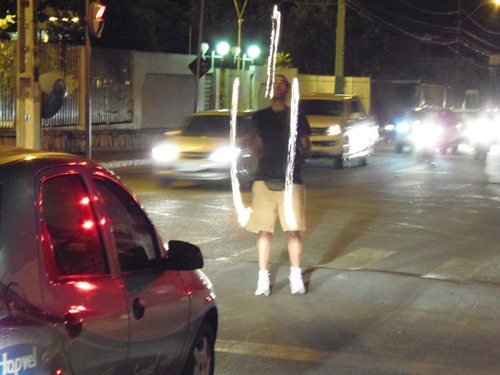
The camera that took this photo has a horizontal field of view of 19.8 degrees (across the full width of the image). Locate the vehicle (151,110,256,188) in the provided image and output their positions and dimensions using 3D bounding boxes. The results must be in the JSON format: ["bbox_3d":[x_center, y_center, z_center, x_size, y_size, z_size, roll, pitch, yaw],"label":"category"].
[{"bbox_3d":[-0.410,-0.760,28.200,1.700,1.450,4.150,1,3,16],"label":"vehicle"}]

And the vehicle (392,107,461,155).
[{"bbox_3d":[6.370,-2.020,50.500,1.740,1.520,4.100,1,3,15],"label":"vehicle"}]

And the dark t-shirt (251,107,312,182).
[{"bbox_3d":[0.264,-0.347,11.800,0.480,0.645,0.280,0,3,6],"label":"dark t-shirt"}]

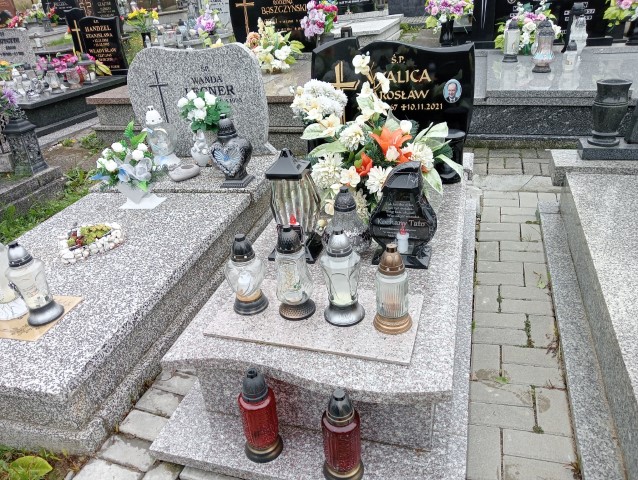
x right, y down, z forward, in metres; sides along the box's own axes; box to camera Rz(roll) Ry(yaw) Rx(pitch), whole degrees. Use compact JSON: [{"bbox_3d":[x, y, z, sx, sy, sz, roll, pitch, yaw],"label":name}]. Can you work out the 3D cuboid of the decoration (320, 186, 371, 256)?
[{"bbox_3d":[0.106,-0.082,1.900,0.169,0.239,0.169,4,29,16],"label":"decoration"}]

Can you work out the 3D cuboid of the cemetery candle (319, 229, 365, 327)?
[{"bbox_3d":[0.071,0.110,1.618,0.135,0.299,0.135,-5,28,2],"label":"cemetery candle"}]

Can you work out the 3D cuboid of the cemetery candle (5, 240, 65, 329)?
[{"bbox_3d":[-0.990,0.139,1.780,0.124,0.288,0.124,1,28,17],"label":"cemetery candle"}]

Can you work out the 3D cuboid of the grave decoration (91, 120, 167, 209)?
[{"bbox_3d":[-1.000,-0.392,2.681,0.320,0.418,0.254,1,28,17],"label":"grave decoration"}]

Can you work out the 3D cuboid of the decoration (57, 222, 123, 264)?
[{"bbox_3d":[-1.039,-0.009,2.331,0.296,0.066,0.226,-25,31,-30],"label":"decoration"}]

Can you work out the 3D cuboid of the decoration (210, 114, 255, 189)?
[{"bbox_3d":[-0.459,-0.479,2.739,0.222,0.370,0.155,3,29,17],"label":"decoration"}]

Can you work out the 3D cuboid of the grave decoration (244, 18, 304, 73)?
[{"bbox_3d":[-0.442,-1.898,5.032,0.530,0.420,0.400,3,29,17],"label":"grave decoration"}]

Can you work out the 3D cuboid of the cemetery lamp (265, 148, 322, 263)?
[{"bbox_3d":[-0.110,-0.146,2.027,0.205,0.435,0.180,3,29,17],"label":"cemetery lamp"}]

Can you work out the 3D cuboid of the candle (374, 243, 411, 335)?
[{"bbox_3d":[0.221,0.140,1.562,0.123,0.270,0.123,3,29,17],"label":"candle"}]

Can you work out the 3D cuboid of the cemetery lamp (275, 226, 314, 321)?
[{"bbox_3d":[-0.085,0.098,1.665,0.125,0.305,0.125,-5,28,2],"label":"cemetery lamp"}]

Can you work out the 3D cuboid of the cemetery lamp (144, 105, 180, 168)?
[{"bbox_3d":[-0.964,-0.636,3.146,0.185,0.365,0.170,3,29,17],"label":"cemetery lamp"}]

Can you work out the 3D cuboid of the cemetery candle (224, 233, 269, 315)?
[{"bbox_3d":[-0.220,0.096,1.569,0.122,0.247,0.115,4,29,16],"label":"cemetery candle"}]

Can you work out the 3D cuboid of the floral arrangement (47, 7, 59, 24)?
[{"bbox_3d":[-5.984,-5.041,11.600,0.270,0.380,0.250,4,29,16],"label":"floral arrangement"}]

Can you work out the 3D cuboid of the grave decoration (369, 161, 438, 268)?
[{"bbox_3d":[0.312,-0.108,1.923,0.250,0.387,0.165,3,29,17],"label":"grave decoration"}]

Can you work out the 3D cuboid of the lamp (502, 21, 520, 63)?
[{"bbox_3d":[1.562,-1.596,4.158,0.128,0.306,0.128,4,29,16],"label":"lamp"}]

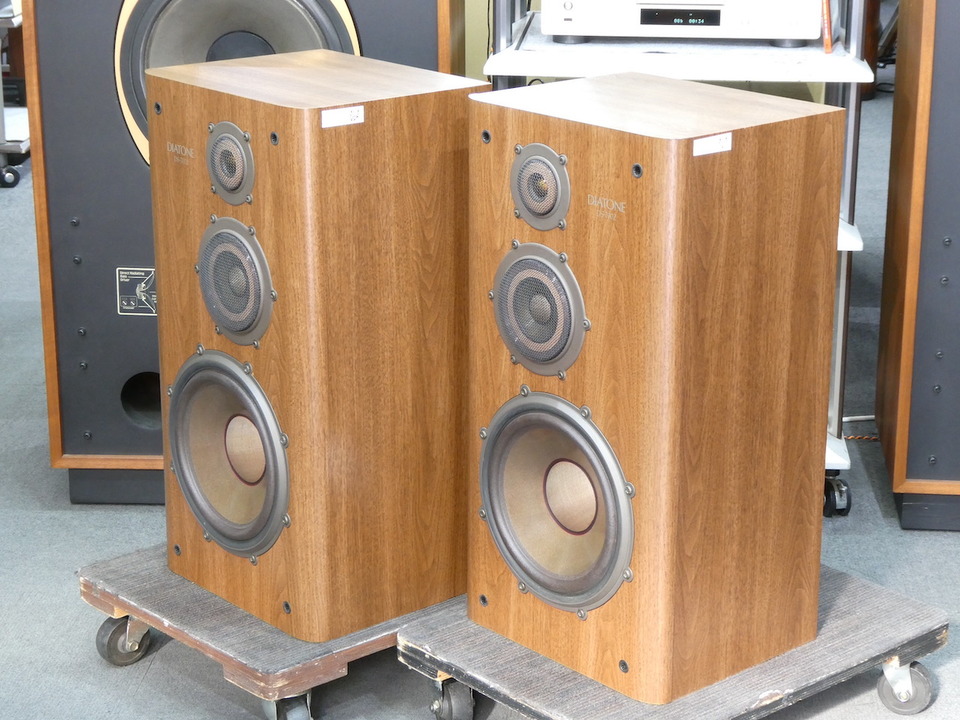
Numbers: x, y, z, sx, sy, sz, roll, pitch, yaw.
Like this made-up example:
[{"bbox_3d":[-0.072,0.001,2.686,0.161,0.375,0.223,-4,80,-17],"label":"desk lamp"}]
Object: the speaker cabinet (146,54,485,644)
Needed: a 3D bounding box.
[{"bbox_3d":[-0.229,-0.035,2.708,0.316,0.722,0.380,-15,23,-39],"label":"speaker cabinet"}]

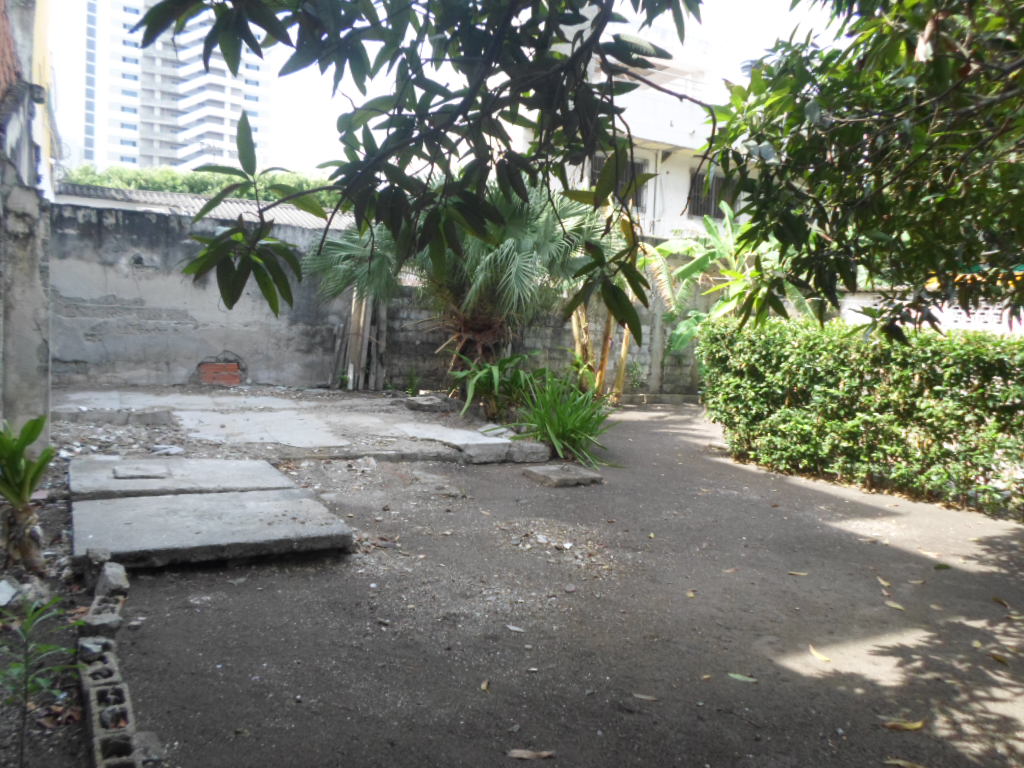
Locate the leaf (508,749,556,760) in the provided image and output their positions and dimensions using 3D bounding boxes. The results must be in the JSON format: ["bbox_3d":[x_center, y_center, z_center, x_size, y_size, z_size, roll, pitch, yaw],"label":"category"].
[{"bbox_3d":[0.076,1.421,2.847,0.185,0.020,0.050,3,5,1],"label":"leaf"}]

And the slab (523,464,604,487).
[{"bbox_3d":[0.500,0.894,7.159,0.580,0.070,0.550,0,6,-29],"label":"slab"}]

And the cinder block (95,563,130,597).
[{"bbox_3d":[-2.332,1.199,4.336,0.180,0.140,0.320,1,5,-28],"label":"cinder block"}]

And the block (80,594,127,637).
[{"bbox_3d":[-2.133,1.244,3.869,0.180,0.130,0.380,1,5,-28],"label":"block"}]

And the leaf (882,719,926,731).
[{"bbox_3d":[1.719,1.480,3.236,0.180,0.025,0.055,2,5,-11],"label":"leaf"}]

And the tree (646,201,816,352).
[{"bbox_3d":[4.133,-1.558,13.800,2.900,3.700,2.500,2,3,0],"label":"tree"}]

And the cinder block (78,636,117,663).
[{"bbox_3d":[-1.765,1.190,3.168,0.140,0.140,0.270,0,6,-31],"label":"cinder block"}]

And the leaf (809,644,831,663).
[{"bbox_3d":[1.457,1.263,3.513,0.050,0.025,0.170,1,5,-15],"label":"leaf"}]

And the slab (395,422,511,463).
[{"bbox_3d":[-0.710,0.661,8.438,0.800,0.200,1.450,-1,6,-37],"label":"slab"}]

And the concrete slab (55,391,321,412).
[{"bbox_3d":[-4.476,0.255,10.200,3.300,0.100,1.350,1,5,-28],"label":"concrete slab"}]

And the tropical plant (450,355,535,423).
[{"bbox_3d":[-0.288,0.035,10.400,1.200,0.970,1.100,2,3,0],"label":"tropical plant"}]

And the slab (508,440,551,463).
[{"bbox_3d":[0.187,0.731,8.089,0.430,0.200,0.320,2,5,-5],"label":"slab"}]

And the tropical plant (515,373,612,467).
[{"bbox_3d":[0.564,0.362,8.258,1.050,0.950,1.000,3,5,0],"label":"tropical plant"}]

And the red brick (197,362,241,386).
[{"bbox_3d":[-5.003,-0.164,12.635,0.640,0.370,0.120,1,3,-28],"label":"red brick"}]

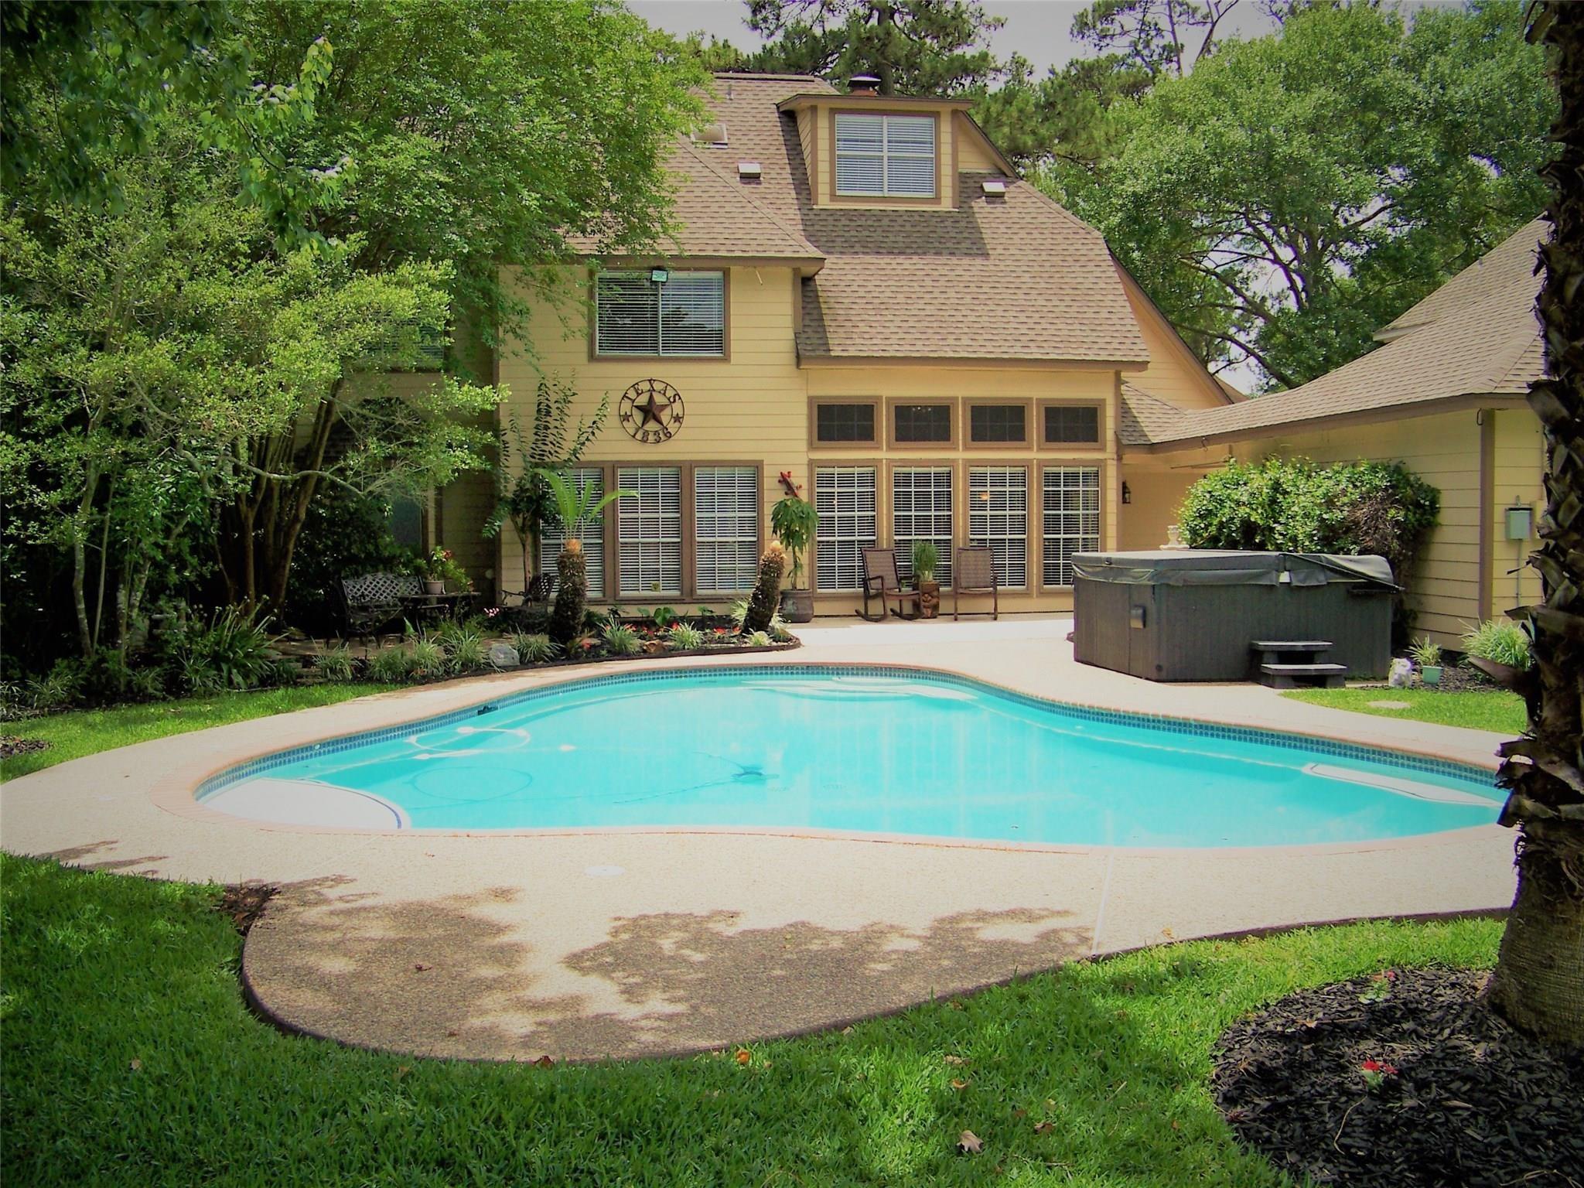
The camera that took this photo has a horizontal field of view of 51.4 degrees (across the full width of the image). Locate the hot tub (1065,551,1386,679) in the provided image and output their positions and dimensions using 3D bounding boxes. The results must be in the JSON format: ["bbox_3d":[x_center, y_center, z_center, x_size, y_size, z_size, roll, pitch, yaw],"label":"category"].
[{"bbox_3d":[3.990,0.170,15.216,2.140,1.050,2.180,-1,3,-8],"label":"hot tub"}]

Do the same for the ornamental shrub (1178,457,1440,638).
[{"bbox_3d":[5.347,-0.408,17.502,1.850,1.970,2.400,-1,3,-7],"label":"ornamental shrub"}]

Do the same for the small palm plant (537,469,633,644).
[{"bbox_3d":[-2.316,-0.414,18.350,1.000,1.950,0.900,-1,3,-7],"label":"small palm plant"}]

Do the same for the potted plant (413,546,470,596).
[{"bbox_3d":[-4.188,-0.274,19.700,0.680,0.590,0.600,-1,3,-7],"label":"potted plant"}]

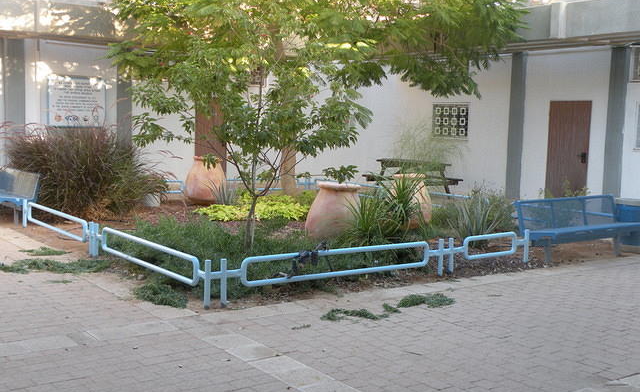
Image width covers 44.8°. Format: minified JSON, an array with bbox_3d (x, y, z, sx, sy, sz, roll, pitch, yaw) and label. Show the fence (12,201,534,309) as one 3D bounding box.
[{"bbox_3d":[-0.839,0.423,9.773,4.233,0.380,5.437,-2,7,-36],"label":"fence"}]

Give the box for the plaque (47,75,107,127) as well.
[{"bbox_3d":[-5.381,-2.086,17.247,1.293,1.113,0.050,-2,7,-36],"label":"plaque"}]

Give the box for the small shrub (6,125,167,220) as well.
[{"bbox_3d":[-3.939,-0.399,13.100,2.500,1.460,1.950,0,5,-17],"label":"small shrub"}]

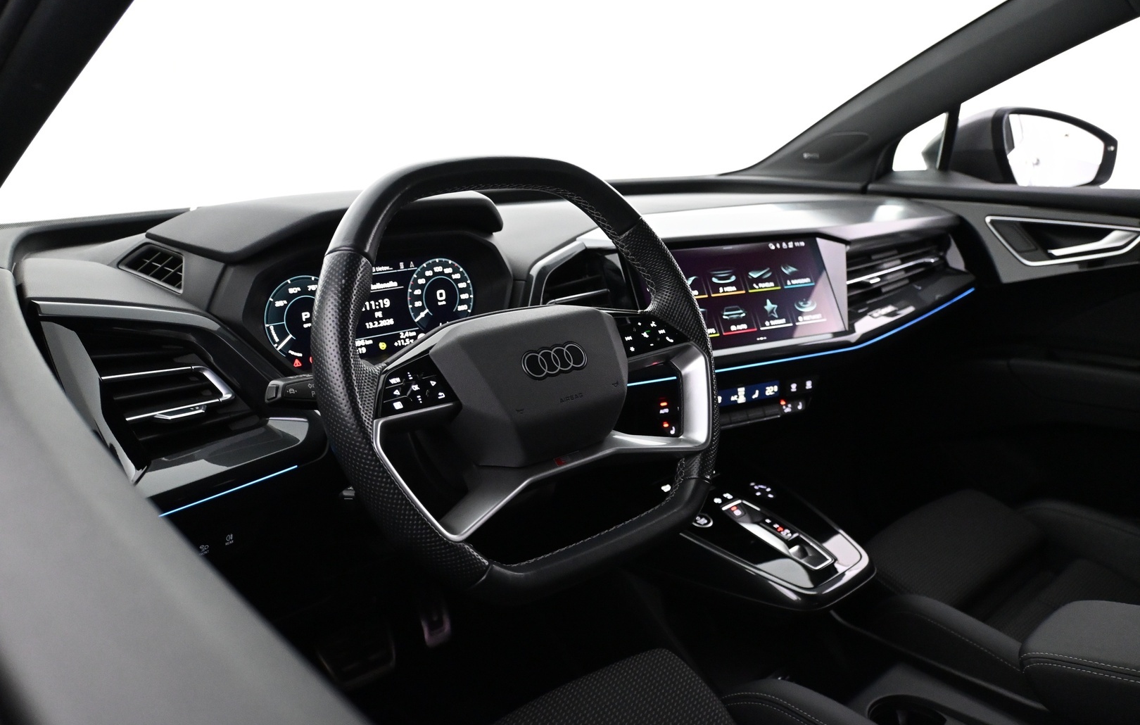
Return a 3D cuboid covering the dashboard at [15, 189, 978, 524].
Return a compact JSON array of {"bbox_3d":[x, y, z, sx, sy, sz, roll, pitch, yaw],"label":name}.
[{"bbox_3d":[0.049,-0.076,1.136,1.380,0.320,0.480,-13,20,-40],"label":"dashboard"}]

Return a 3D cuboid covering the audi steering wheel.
[{"bbox_3d":[-0.035,0.007,0.722,0.373,0.355,0.100,-13,-10,-40],"label":"audi steering wheel"}]

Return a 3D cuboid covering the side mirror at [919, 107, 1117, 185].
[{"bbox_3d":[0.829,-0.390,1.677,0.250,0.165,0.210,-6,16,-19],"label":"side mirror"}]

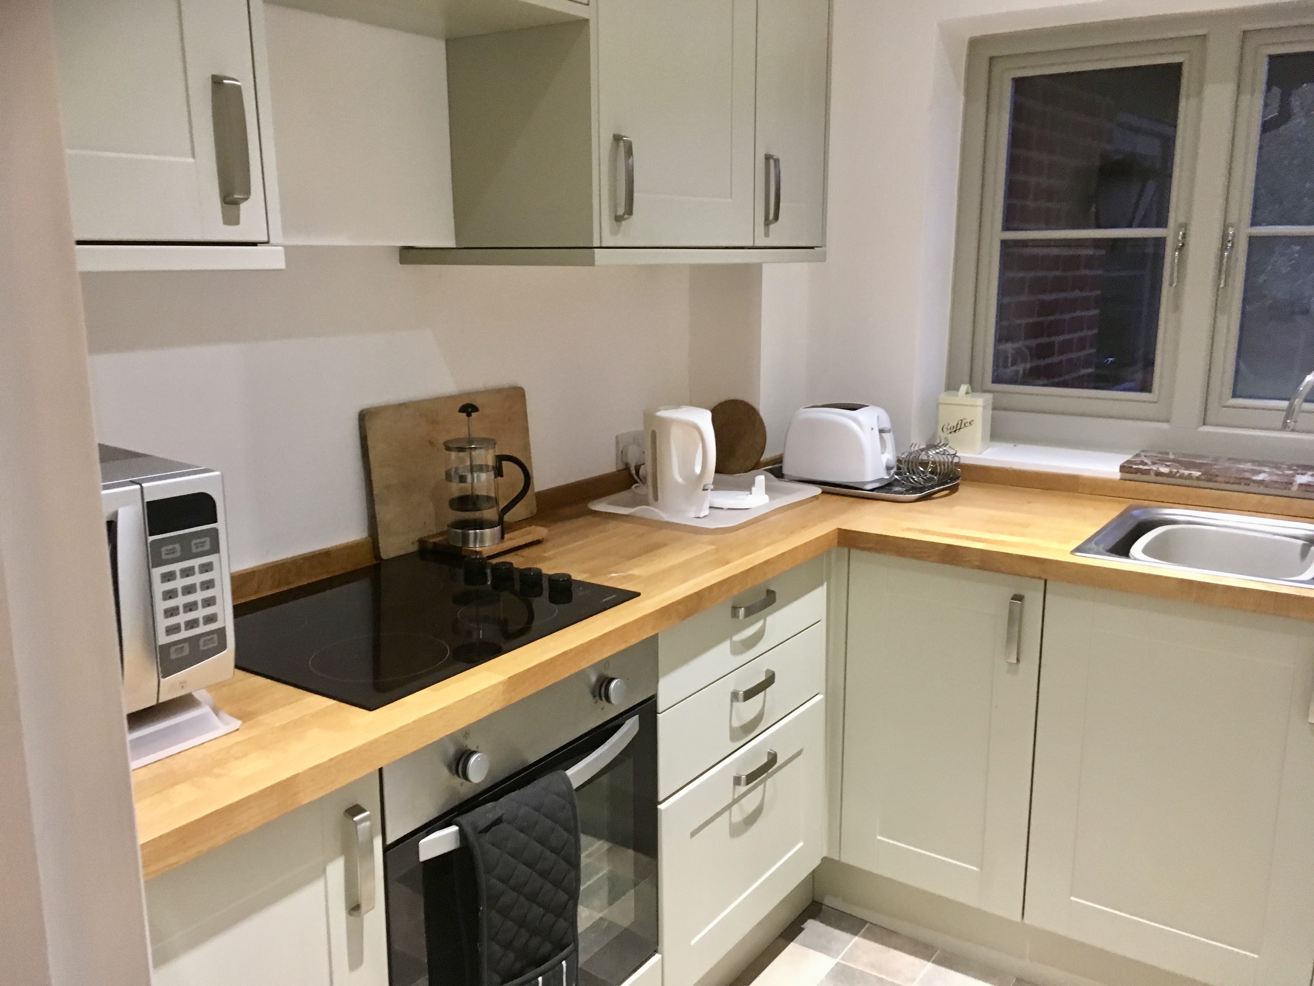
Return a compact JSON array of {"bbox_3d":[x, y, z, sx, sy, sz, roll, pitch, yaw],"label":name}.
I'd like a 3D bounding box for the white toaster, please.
[{"bbox_3d":[0.463,-0.123,2.720,0.250,0.190,0.170,8,15,35],"label":"white toaster"}]

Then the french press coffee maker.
[{"bbox_3d":[-0.332,-0.040,2.135,0.162,0.272,0.107,-3,12,-11],"label":"french press coffee maker"}]

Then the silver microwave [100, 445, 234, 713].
[{"bbox_3d":[-0.819,0.128,1.330,0.365,0.280,0.455,9,15,38],"label":"silver microwave"}]

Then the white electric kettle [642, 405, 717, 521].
[{"bbox_3d":[0.050,-0.072,2.426,0.135,0.224,0.185,-11,16,-40],"label":"white electric kettle"}]

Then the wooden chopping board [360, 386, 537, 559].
[{"bbox_3d":[-0.407,-0.052,2.213,0.021,0.281,0.438,2,11,36],"label":"wooden chopping board"}]

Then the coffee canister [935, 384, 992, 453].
[{"bbox_3d":[0.794,-0.193,2.825,0.112,0.163,0.096,9,15,37],"label":"coffee canister"}]

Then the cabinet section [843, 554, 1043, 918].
[{"bbox_3d":[0.735,0.444,2.503,0.405,0.717,0.570,7,14,34],"label":"cabinet section"}]

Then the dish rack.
[{"bbox_3d":[0.490,-0.078,2.747,0.470,0.105,0.320,8,15,35],"label":"dish rack"}]

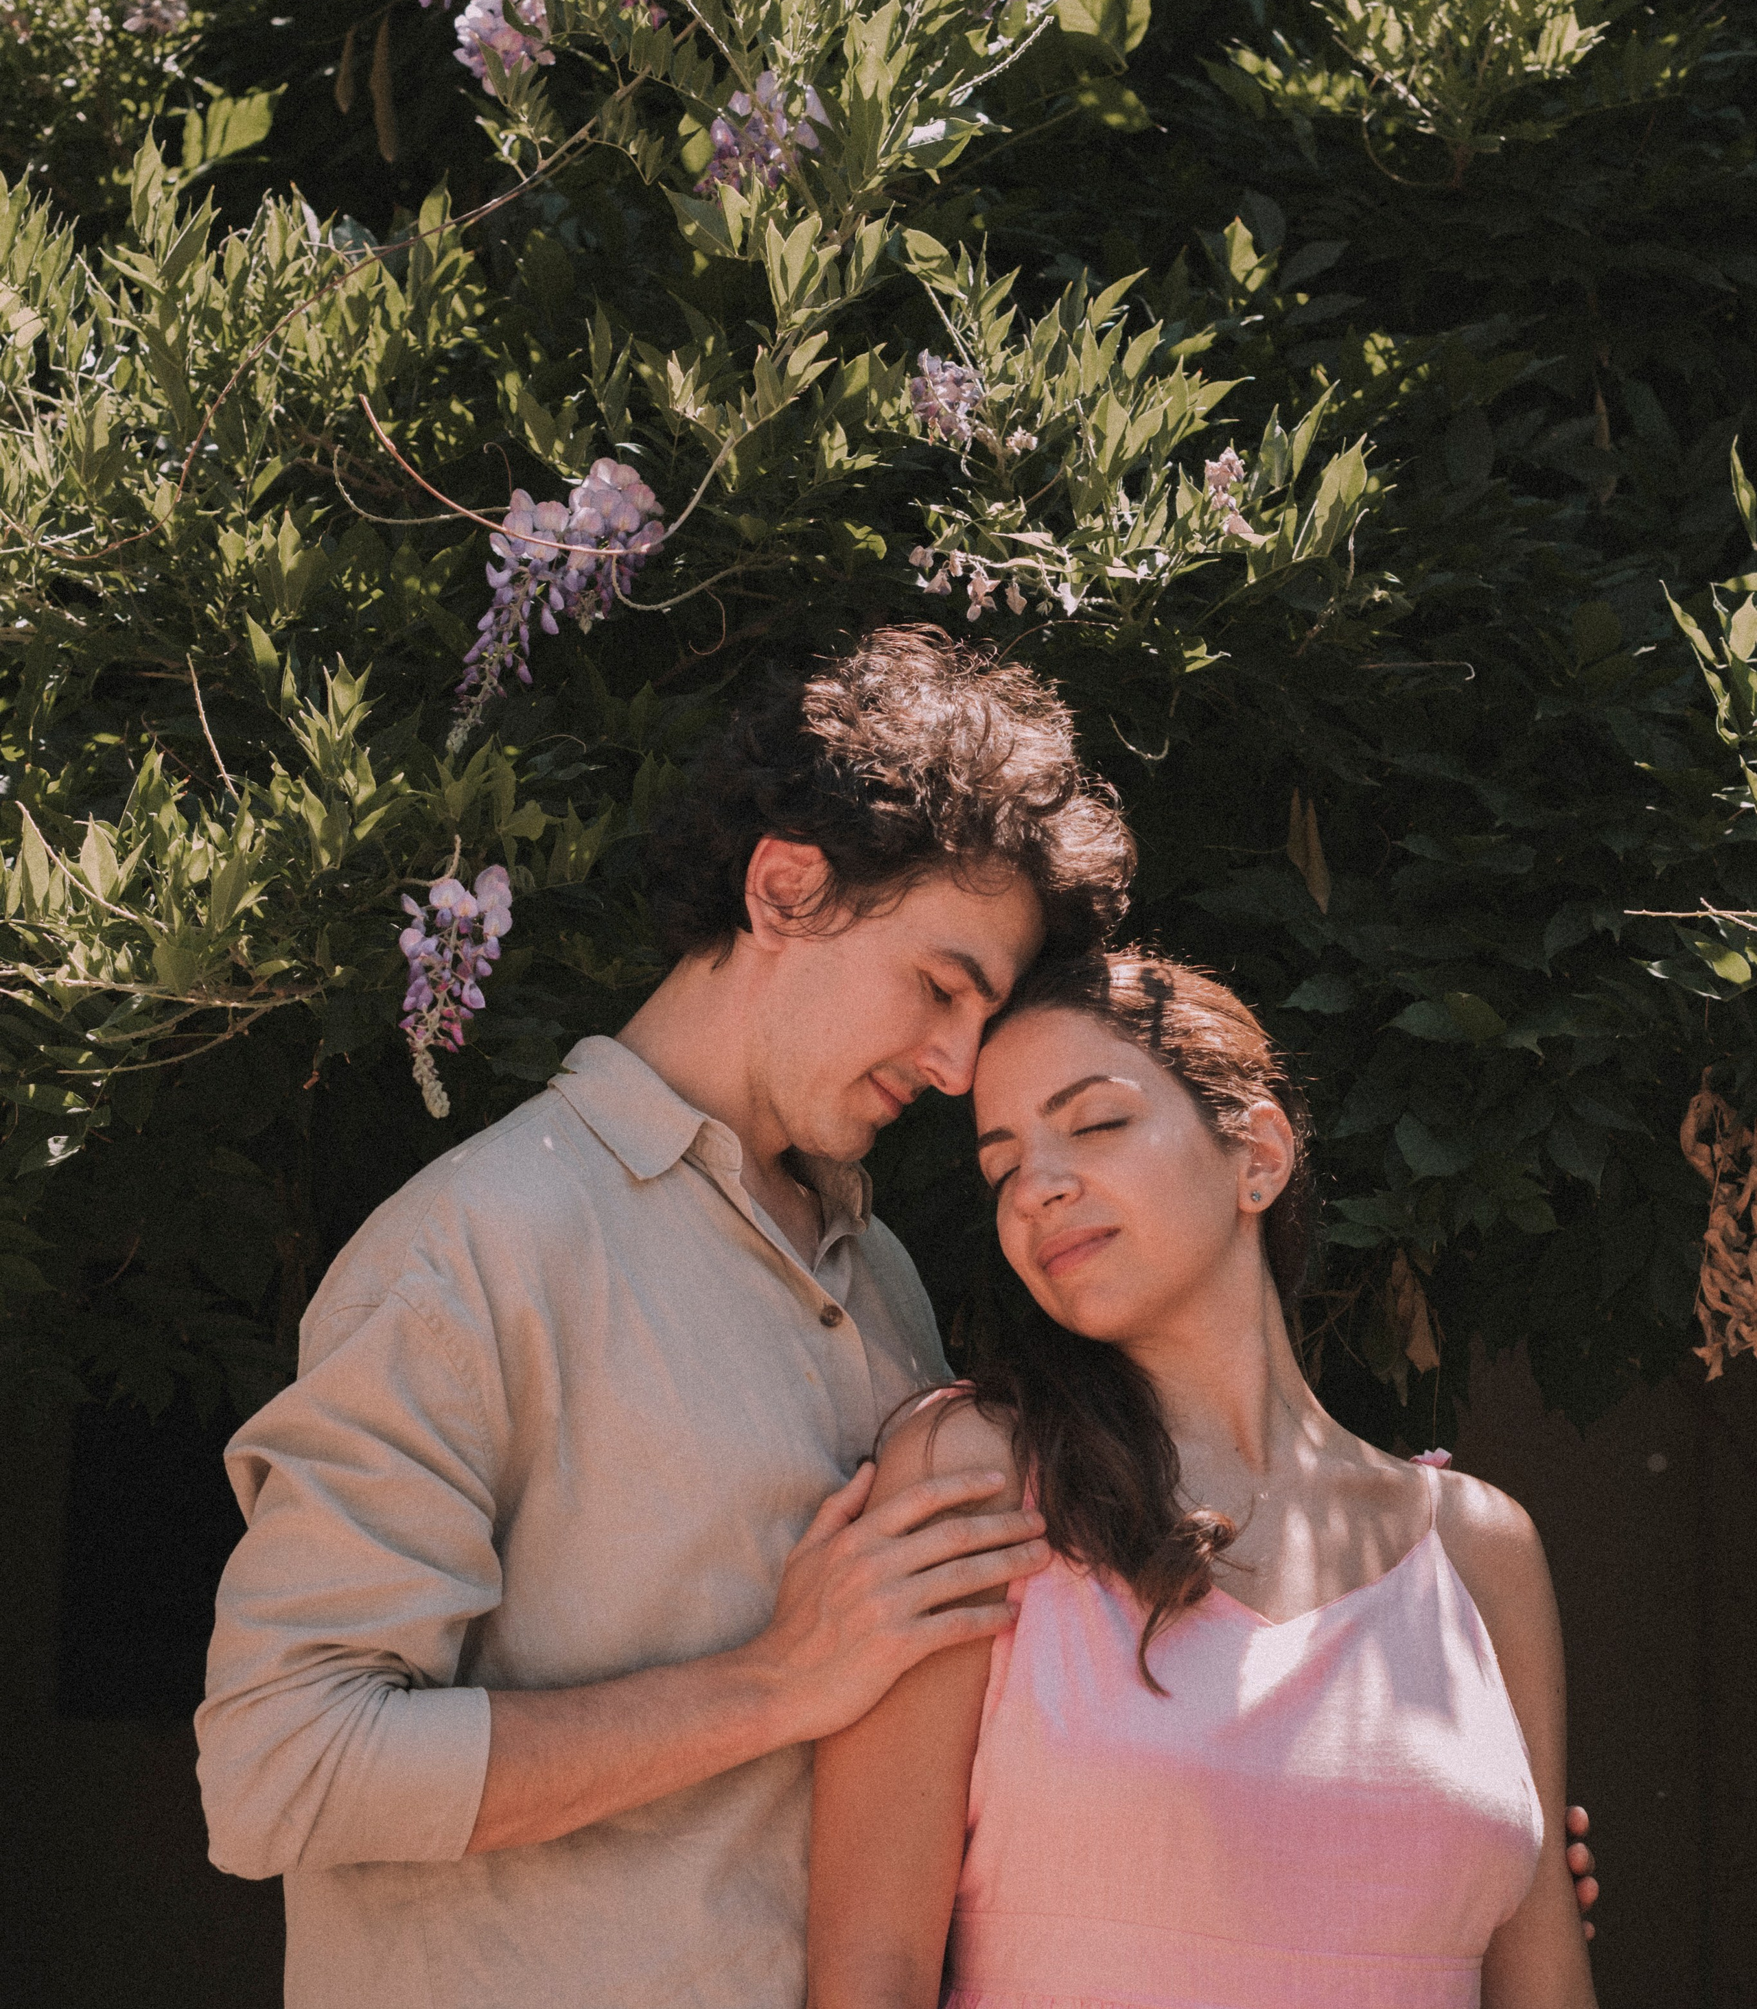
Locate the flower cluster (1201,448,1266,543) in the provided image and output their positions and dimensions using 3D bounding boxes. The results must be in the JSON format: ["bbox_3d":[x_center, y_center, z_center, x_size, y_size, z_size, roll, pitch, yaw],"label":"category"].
[{"bbox_3d":[0.225,-0.321,2.300,0.040,0.060,0.036,0,-2,0],"label":"flower cluster"}]

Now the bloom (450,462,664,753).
[{"bbox_3d":[-0.198,-0.244,2.250,0.132,0.176,0.105,0,-2,0],"label":"bloom"}]

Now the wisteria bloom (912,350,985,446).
[{"bbox_3d":[0.044,-0.384,2.320,0.048,0.059,0.046,0,-2,0],"label":"wisteria bloom"}]

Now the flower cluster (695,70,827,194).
[{"bbox_3d":[-0.076,-0.567,2.380,0.086,0.079,0.070,0,-2,0],"label":"flower cluster"}]

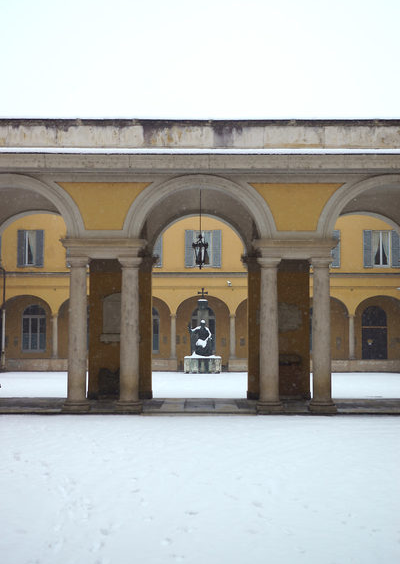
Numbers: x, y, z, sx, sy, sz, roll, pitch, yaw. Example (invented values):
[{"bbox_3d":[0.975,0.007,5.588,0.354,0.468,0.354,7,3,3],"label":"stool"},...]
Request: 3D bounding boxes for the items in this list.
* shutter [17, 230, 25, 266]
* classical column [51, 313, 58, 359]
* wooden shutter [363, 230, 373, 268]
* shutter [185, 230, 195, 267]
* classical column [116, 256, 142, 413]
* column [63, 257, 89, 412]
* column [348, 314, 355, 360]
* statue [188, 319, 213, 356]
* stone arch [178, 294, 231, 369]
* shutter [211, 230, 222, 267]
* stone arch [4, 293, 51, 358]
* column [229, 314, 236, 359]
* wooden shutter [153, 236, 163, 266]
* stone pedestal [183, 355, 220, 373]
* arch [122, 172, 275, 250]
[{"bbox_3d":[-9.515,-1.763,46.118,0.372,1.968,0.060,0,-4,0],"label":"shutter"},{"bbox_3d":[-8.180,3.068,49.033,0.360,2.560,0.360,0,-4,0],"label":"classical column"},{"bbox_3d":[8.951,-1.731,46.116,0.458,2.032,0.060,0,-4,0],"label":"wooden shutter"},{"bbox_3d":[-0.543,-1.758,46.117,0.458,1.978,0.060,0,-4,0],"label":"shutter"},{"bbox_3d":[-1.663,1.249,20.763,0.650,3.673,0.650,0,-4,0],"label":"classical column"},{"bbox_3d":[-2.913,1.249,20.763,0.650,3.673,0.650,0,-4,0],"label":"column"},{"bbox_3d":[8.558,3.069,49.037,0.360,2.560,0.360,0,-4,0],"label":"column"},{"bbox_3d":[0.035,3.038,46.877,1.266,1.957,1.150,0,-4,0],"label":"statue"},{"bbox_3d":[0.194,2.695,46.123,2.890,4.011,0.500,0,-4,0],"label":"stone arch"},{"bbox_3d":[0.921,-1.758,46.117,0.479,1.978,0.060,0,-4,0],"label":"shutter"},{"bbox_3d":[-9.665,2.575,49.062,2.705,3.658,0.450,0,-4,0],"label":"stone arch"},{"bbox_3d":[1.739,2.913,46.008,0.356,2.342,0.356,0,-4,0],"label":"column"},{"bbox_3d":[-2.377,-1.867,49.066,0.509,2.104,0.060,0,-4,0],"label":"wooden shutter"},{"bbox_3d":[0.146,4.455,46.754,1.933,0.918,1.700,0,-4,0],"label":"stone pedestal"},{"bbox_3d":[0.001,-1.700,21.018,3.694,1.776,0.600,0,-4,0],"label":"arch"}]

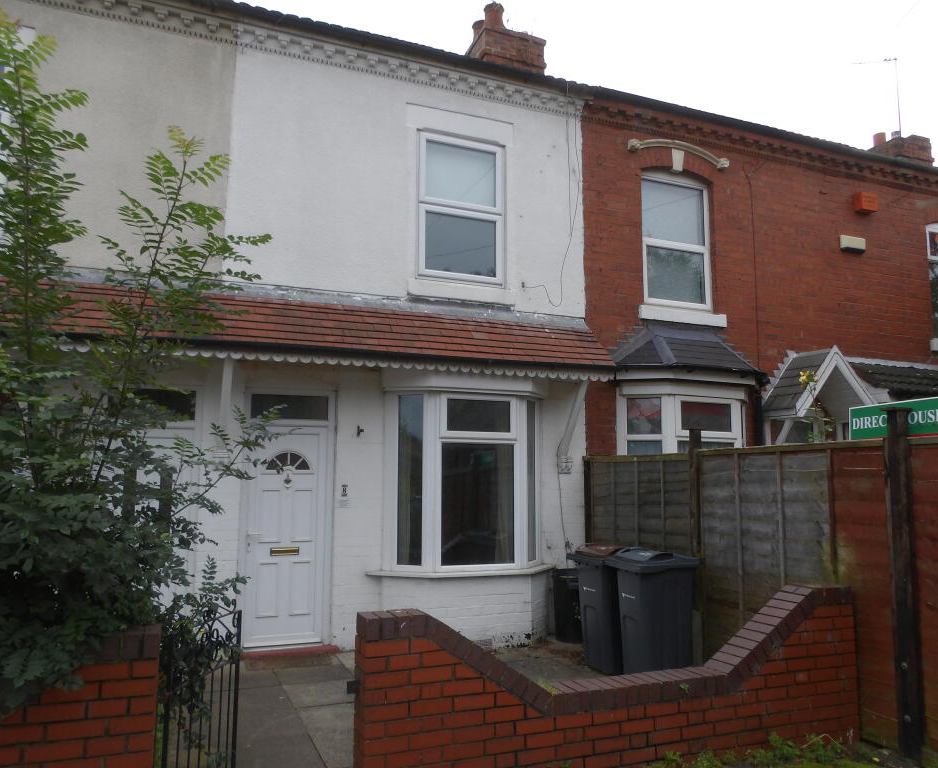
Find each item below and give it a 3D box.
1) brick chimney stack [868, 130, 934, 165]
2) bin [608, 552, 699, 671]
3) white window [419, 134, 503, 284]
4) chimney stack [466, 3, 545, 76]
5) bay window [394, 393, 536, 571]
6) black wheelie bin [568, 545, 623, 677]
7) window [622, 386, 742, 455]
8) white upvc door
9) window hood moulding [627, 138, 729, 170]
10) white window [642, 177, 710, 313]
[{"bbox_3d":[7.807,-4.120,13.073,0.870,0.840,0.900,3,-8,-22],"label":"brick chimney stack"},{"bbox_3d":[1.471,1.825,5.572,0.550,0.960,0.480,3,-8,-22],"label":"bin"},{"bbox_3d":[-0.074,-1.864,7.568,0.971,1.577,0.070,3,-8,-22],"label":"white window"},{"bbox_3d":[0.475,-4.633,10.093,0.910,1.090,0.900,3,-8,-22],"label":"chimney stack"},{"bbox_3d":[0.047,0.941,6.956,1.705,1.613,0.416,3,-8,-22],"label":"bay window"},{"bbox_3d":[1.186,1.879,5.971,0.550,0.960,0.480,3,-8,-22],"label":"black wheelie bin"},{"bbox_3d":[2.564,0.996,7.992,1.782,1.730,0.422,3,-8,-22],"label":"window"},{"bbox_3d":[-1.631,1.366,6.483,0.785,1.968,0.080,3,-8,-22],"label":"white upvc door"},{"bbox_3d":[2.614,-2.853,8.671,1.522,0.273,0.100,3,-8,-22],"label":"window hood moulding"},{"bbox_3d":[2.513,-1.736,8.648,1.034,1.649,0.070,3,-8,-22],"label":"white window"}]

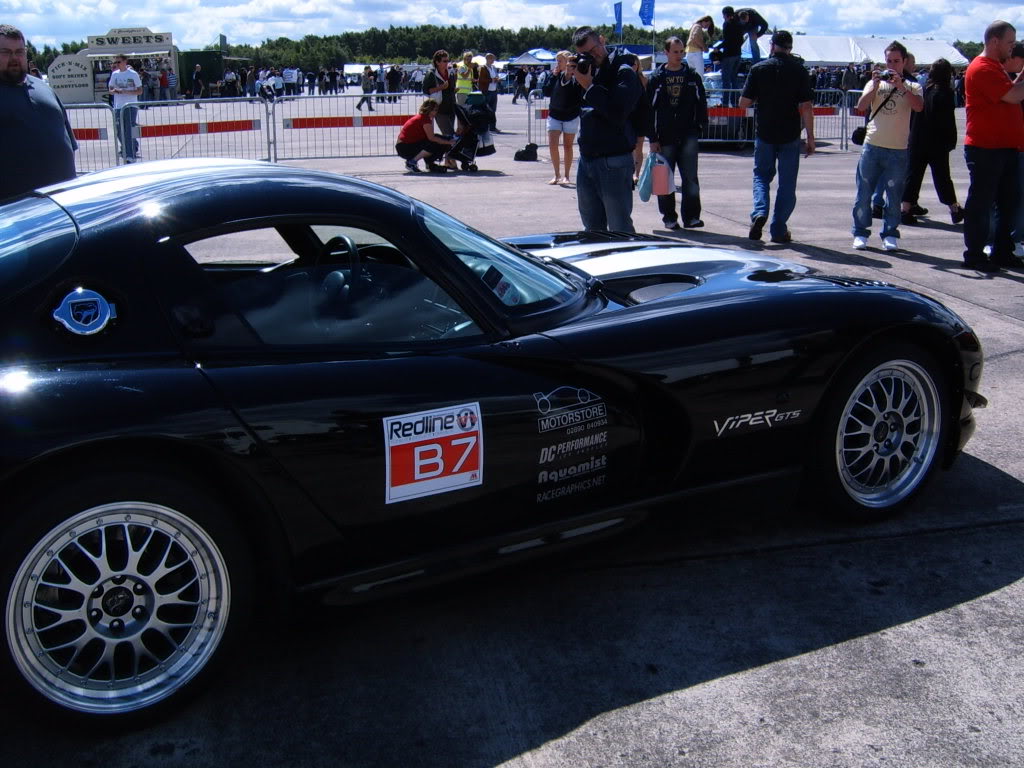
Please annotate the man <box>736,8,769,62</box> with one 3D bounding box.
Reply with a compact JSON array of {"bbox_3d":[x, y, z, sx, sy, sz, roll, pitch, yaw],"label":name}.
[{"bbox_3d":[4.689,-6.697,21.915,0.600,1.310,0.750,11,19,35],"label":"man"}]

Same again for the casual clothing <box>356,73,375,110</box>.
[{"bbox_3d":[-5.864,-11.709,44.998,0.700,1.500,0.500,1,16,5],"label":"casual clothing"}]

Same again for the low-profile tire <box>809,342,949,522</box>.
[{"bbox_3d":[1.183,0.135,3.816,0.645,0.645,0.270,-9,18,-28],"label":"low-profile tire"}]

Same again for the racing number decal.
[{"bbox_3d":[-0.208,0.179,2.917,0.277,0.232,0.015,-9,14,-28],"label":"racing number decal"}]

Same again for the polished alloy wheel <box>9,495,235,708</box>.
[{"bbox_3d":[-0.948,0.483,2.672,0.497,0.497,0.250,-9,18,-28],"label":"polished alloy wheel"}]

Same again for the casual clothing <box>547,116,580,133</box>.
[{"bbox_3d":[0.677,-3.424,14.775,0.420,0.260,0.280,1,16,5],"label":"casual clothing"}]

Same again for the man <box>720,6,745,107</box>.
[{"bbox_3d":[4.182,-6.249,21.416,0.450,1.820,0.500,-9,18,-29],"label":"man"}]

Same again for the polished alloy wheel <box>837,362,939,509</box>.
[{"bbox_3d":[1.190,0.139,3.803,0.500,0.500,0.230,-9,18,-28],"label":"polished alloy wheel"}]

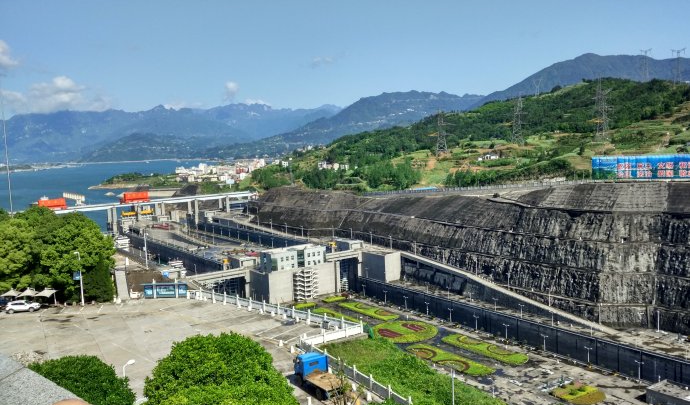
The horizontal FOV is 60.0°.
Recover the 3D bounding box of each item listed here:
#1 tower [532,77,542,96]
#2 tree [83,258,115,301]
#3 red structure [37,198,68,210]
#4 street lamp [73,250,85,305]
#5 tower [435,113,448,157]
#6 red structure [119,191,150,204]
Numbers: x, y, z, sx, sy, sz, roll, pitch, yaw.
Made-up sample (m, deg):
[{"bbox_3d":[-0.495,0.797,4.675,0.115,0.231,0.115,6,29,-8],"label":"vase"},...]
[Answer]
[{"bbox_3d":[434.719,-261.961,1350.000,20.000,45.000,10.000,-3,6,0],"label":"tower"},{"bbox_3d":[-35.585,11.260,86.300,4.200,6.100,4.000,-5,6,-23],"label":"tree"},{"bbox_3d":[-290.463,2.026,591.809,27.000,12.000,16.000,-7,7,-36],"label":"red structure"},{"bbox_3d":[-36.556,10.493,82.000,1.400,7.600,0.600,-6,7,-32],"label":"street lamp"},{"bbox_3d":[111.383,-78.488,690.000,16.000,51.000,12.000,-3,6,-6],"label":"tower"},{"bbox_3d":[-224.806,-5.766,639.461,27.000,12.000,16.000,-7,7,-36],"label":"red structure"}]

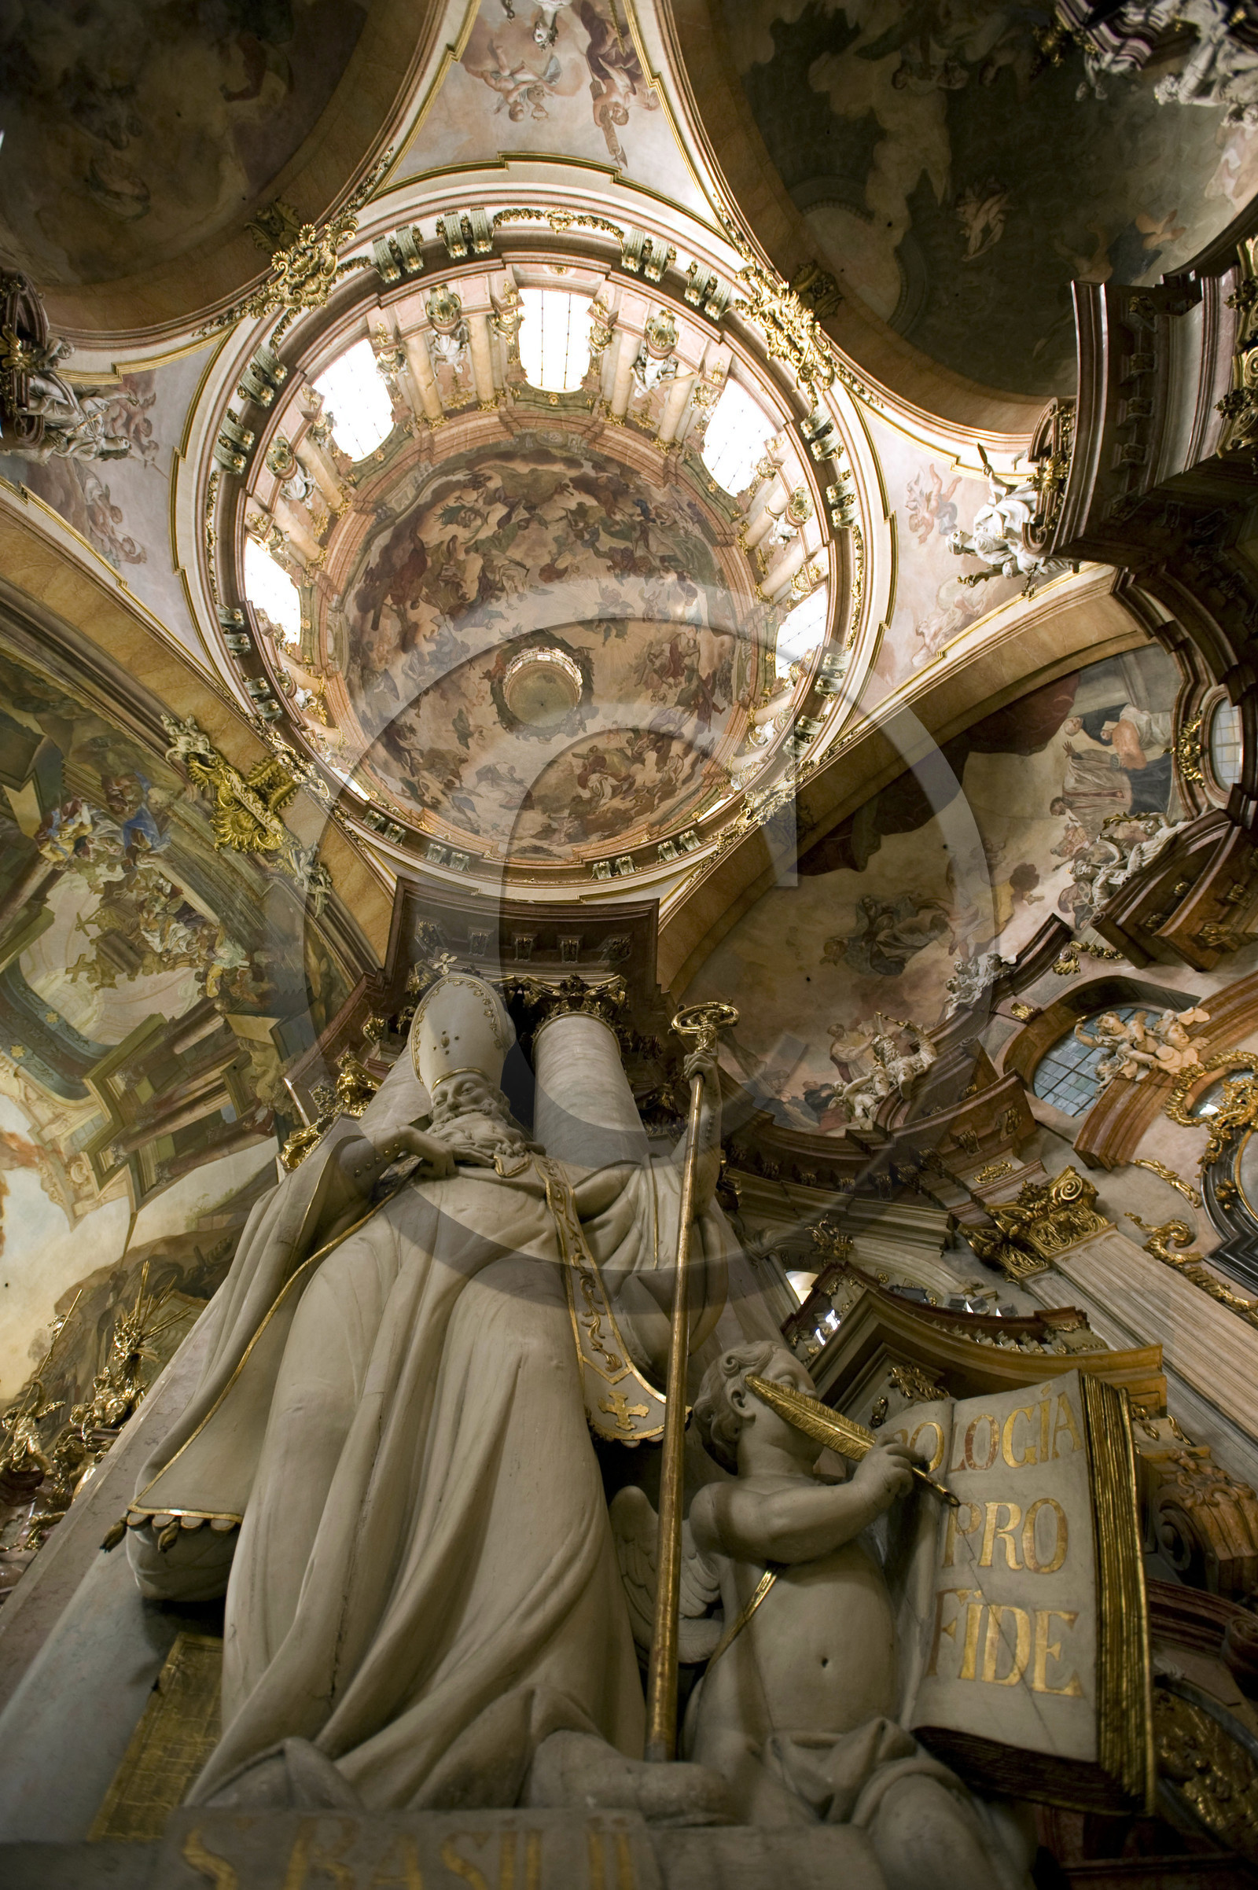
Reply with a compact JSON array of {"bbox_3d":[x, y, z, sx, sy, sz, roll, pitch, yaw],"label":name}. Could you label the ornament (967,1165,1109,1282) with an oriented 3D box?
[{"bbox_3d":[5.947,4.047,12.628,1.950,1.200,0.750,-28,-80,-1],"label":"ornament"}]

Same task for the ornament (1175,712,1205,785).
[{"bbox_3d":[11.000,-3.819,17.411,0.400,0.750,1.350,-13,-81,-4],"label":"ornament"}]

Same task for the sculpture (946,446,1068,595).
[{"bbox_3d":[6.796,-7.569,16.212,1.400,2.900,2.500,-1,-82,-6],"label":"sculpture"}]

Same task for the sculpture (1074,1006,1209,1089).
[{"bbox_3d":[8.076,1.580,14.221,1.700,2.100,0.850,-45,-80,2],"label":"sculpture"}]

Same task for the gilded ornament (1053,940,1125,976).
[{"bbox_3d":[9.198,0.329,17.963,0.900,1.700,0.400,-45,-80,2],"label":"gilded ornament"}]

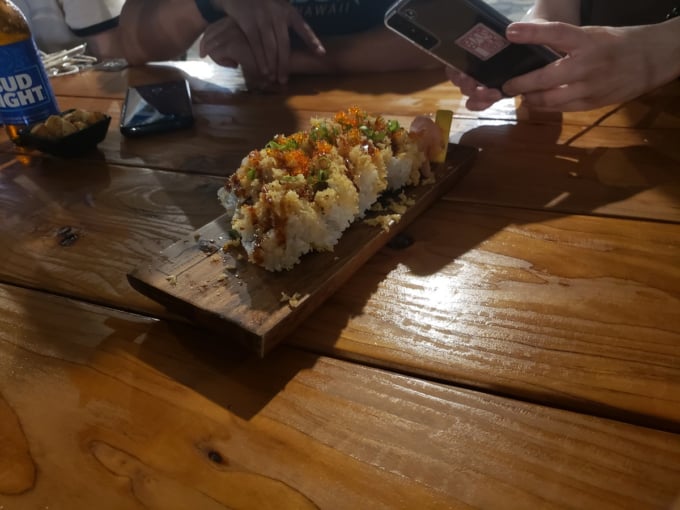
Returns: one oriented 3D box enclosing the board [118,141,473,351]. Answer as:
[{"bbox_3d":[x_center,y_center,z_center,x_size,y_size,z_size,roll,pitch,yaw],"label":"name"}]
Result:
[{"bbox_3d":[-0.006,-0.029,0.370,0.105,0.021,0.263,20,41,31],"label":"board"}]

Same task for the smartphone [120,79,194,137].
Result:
[{"bbox_3d":[-0.228,-0.188,0.642,0.079,0.011,0.165,-12,35,-11],"label":"smartphone"}]

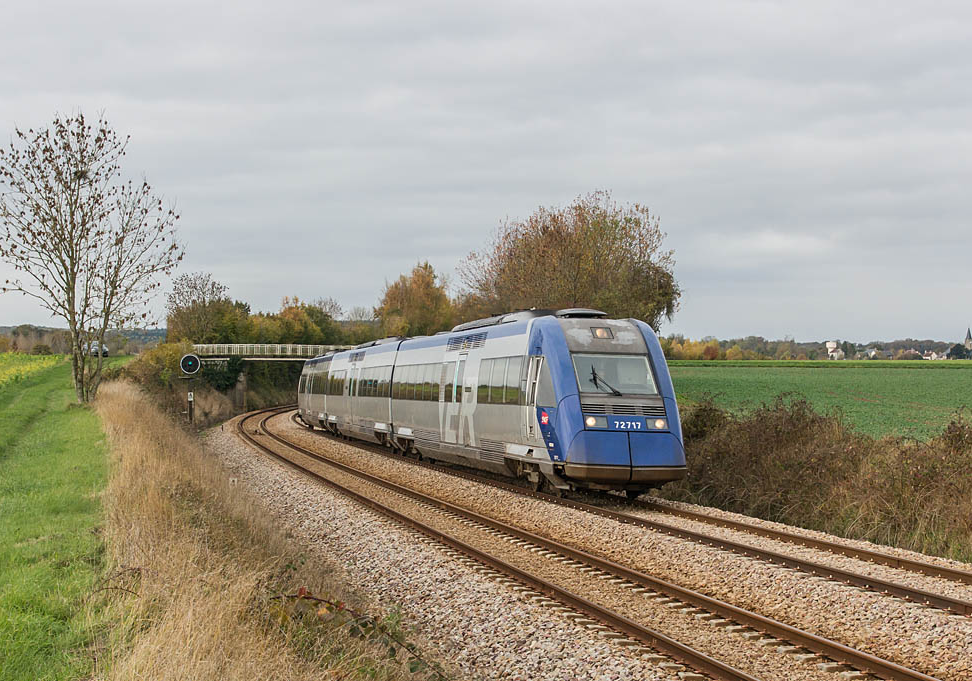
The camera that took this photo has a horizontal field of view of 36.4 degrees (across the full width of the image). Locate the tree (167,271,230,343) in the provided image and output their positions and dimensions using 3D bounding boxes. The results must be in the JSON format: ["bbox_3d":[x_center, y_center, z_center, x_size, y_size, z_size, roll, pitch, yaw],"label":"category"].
[{"bbox_3d":[-32.568,-3.012,168.000,7.960,9.440,7.500,0,-1,0],"label":"tree"}]

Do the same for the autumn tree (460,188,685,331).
[{"bbox_3d":[4.520,-2.761,80.000,12.020,10.720,10.500,0,-1,0],"label":"autumn tree"}]

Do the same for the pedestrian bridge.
[{"bbox_3d":[-21.111,1.214,156.000,19.740,1.790,3.200,0,-1,0],"label":"pedestrian bridge"}]

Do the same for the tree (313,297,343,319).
[{"bbox_3d":[-23.204,-1.891,215.000,5.240,9.020,5.240,0,-1,0],"label":"tree"}]

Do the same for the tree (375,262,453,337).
[{"bbox_3d":[-5.985,-1.899,122.000,6.440,9.080,6.440,0,-1,0],"label":"tree"}]

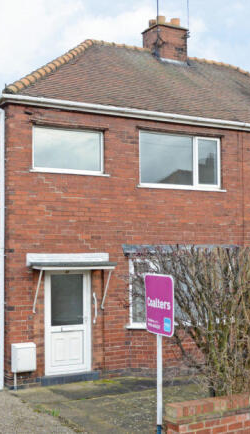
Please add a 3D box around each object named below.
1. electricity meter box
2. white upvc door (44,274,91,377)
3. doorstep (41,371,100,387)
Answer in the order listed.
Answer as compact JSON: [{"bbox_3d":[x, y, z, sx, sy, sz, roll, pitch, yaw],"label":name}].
[{"bbox_3d":[-1.762,2.447,10.473,0.380,0.480,0.210,1,-4,-30],"label":"electricity meter box"},{"bbox_3d":[-1.045,1.922,11.178,0.945,1.970,0.100,1,-4,-31],"label":"white upvc door"},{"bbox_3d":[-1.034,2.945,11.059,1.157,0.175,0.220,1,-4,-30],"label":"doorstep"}]

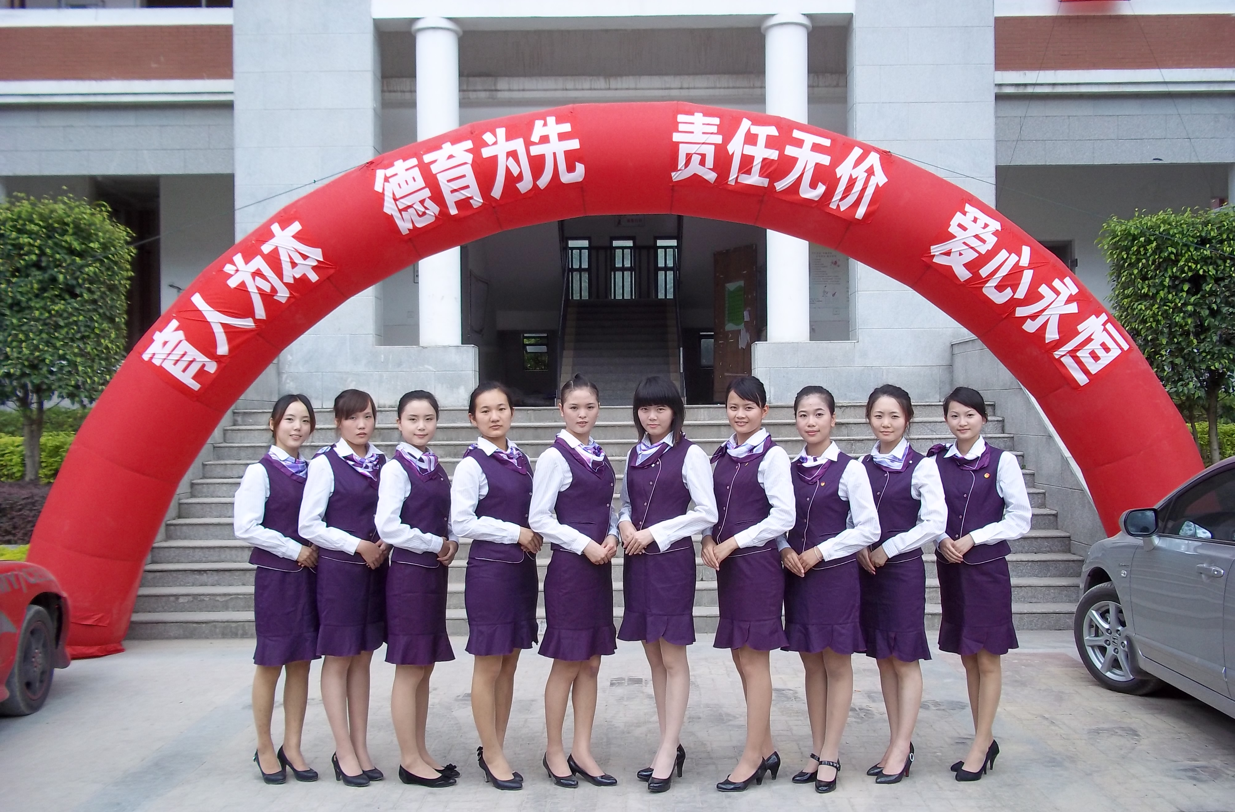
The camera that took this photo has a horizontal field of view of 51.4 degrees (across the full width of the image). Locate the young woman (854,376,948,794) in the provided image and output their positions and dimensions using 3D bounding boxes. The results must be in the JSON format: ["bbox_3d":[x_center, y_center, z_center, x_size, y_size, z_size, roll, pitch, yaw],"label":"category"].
[{"bbox_3d":[1.177,0.730,5.340,0.450,1.641,0.330,-1,0,42],"label":"young woman"}]

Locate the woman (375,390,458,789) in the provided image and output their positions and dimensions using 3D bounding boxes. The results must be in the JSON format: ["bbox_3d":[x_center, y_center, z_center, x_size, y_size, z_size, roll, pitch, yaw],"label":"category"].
[{"bbox_3d":[-0.838,0.751,5.360,0.330,1.635,0.450,-1,0,42],"label":"woman"}]

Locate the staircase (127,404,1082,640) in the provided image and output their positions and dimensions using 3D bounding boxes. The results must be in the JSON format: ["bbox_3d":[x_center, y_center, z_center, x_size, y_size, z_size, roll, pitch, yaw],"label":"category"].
[{"bbox_3d":[-0.058,0.817,10.647,7.152,1.650,3.036,-1,0,1],"label":"staircase"}]

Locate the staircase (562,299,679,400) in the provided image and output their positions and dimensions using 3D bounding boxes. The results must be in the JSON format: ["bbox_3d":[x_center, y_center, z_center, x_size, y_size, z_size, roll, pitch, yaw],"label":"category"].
[{"bbox_3d":[0.071,-1.006,23.091,2.052,2.128,3.943,-1,0,1],"label":"staircase"}]

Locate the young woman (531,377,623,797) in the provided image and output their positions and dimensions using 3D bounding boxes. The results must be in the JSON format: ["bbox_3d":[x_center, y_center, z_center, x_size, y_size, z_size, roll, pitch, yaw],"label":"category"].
[{"bbox_3d":[-0.170,0.715,5.310,0.450,1.693,0.330,-1,0,-41],"label":"young woman"}]

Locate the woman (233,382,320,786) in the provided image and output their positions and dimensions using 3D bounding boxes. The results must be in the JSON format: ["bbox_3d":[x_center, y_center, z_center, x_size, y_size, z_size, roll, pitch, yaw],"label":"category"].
[{"bbox_3d":[-1.462,0.784,5.631,0.330,1.682,0.420,-1,-1,38],"label":"woman"}]

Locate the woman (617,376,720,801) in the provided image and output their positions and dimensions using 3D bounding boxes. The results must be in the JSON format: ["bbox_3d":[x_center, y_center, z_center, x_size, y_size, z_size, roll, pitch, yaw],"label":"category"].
[{"bbox_3d":[0.201,0.716,5.290,0.450,1.687,0.330,-1,0,35],"label":"woman"}]

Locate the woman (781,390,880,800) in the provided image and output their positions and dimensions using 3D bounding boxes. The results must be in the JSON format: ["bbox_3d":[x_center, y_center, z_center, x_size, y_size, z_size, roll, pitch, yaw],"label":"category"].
[{"bbox_3d":[0.867,0.756,5.429,0.440,1.679,0.330,-1,-1,40],"label":"woman"}]

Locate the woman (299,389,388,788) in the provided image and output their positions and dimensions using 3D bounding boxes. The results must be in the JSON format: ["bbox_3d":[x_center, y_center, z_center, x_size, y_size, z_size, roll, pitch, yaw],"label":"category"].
[{"bbox_3d":[-1.161,0.774,5.552,0.330,1.693,0.430,-1,-1,38],"label":"woman"}]

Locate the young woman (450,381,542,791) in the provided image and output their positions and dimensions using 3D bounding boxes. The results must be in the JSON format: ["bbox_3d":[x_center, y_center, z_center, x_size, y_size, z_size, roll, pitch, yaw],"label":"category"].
[{"bbox_3d":[-0.504,0.733,5.300,0.330,1.668,0.450,-1,0,44],"label":"young woman"}]

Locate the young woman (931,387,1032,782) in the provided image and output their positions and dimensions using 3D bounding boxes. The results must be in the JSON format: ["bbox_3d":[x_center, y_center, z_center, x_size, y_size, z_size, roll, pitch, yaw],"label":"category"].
[{"bbox_3d":[1.545,0.751,5.552,0.450,1.674,0.320,-1,-1,44],"label":"young woman"}]

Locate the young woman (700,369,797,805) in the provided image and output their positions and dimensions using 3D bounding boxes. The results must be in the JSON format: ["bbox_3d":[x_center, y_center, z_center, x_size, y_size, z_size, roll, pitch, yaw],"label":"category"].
[{"bbox_3d":[0.555,0.735,5.414,0.340,1.727,0.430,0,-1,-39],"label":"young woman"}]

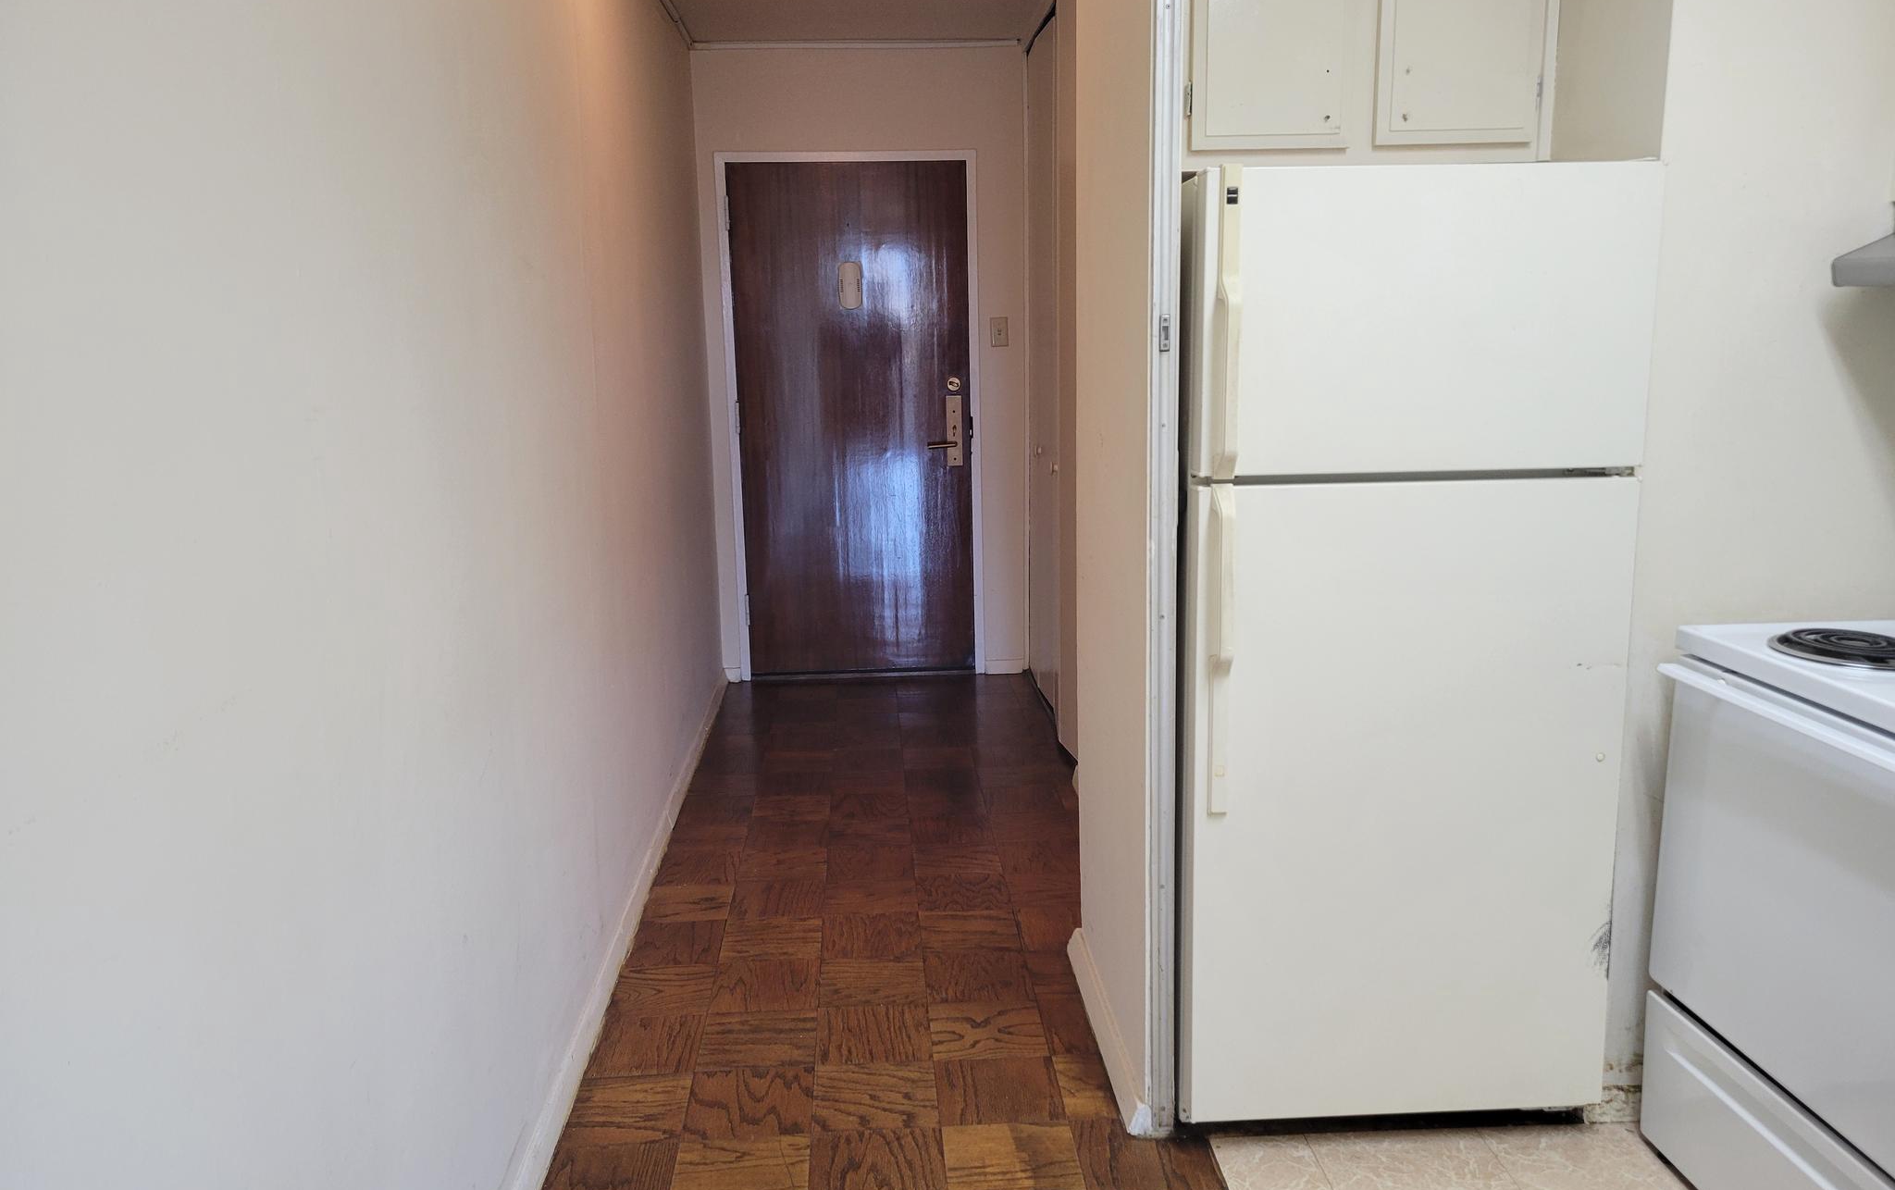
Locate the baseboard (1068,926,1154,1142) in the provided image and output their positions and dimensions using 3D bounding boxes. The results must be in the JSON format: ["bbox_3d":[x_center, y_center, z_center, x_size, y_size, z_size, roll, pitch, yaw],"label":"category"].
[{"bbox_3d":[0.319,0.866,2.911,0.037,0.060,0.755,-2,11,-3],"label":"baseboard"}]

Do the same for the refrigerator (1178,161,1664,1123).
[{"bbox_3d":[0.743,0.093,2.643,0.719,1.665,0.740,-2,11,-3],"label":"refrigerator"}]

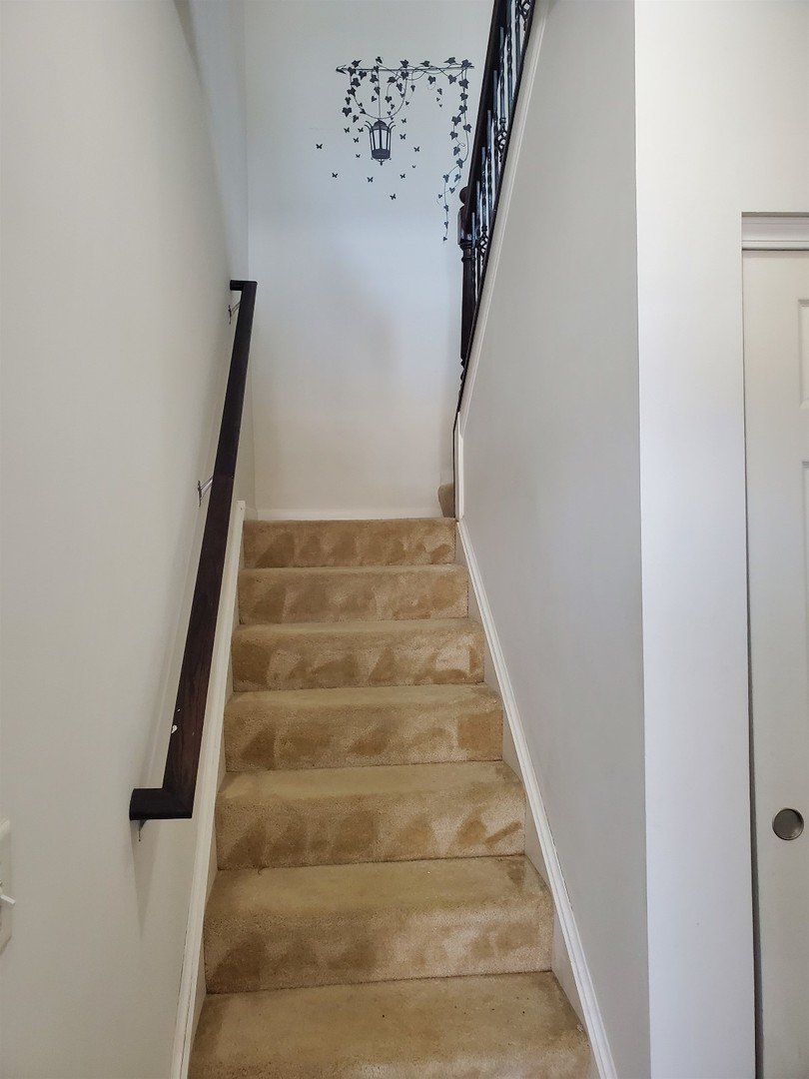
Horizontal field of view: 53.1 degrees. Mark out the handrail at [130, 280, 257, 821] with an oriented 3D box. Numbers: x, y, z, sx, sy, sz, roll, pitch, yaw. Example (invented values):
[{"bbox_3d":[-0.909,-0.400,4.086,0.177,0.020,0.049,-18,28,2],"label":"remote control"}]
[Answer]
[{"bbox_3d":[-0.492,-0.262,2.159,0.093,0.040,2.293,-1,38,-6],"label":"handrail"}]

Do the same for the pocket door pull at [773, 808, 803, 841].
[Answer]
[{"bbox_3d":[0.713,0.529,1.507,0.058,0.058,0.012,-1,0,-3],"label":"pocket door pull"}]

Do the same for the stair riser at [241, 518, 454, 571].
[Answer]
[{"bbox_3d":[-0.211,0.010,3.216,0.840,0.193,0.035,-1,0,-5],"label":"stair riser"}]

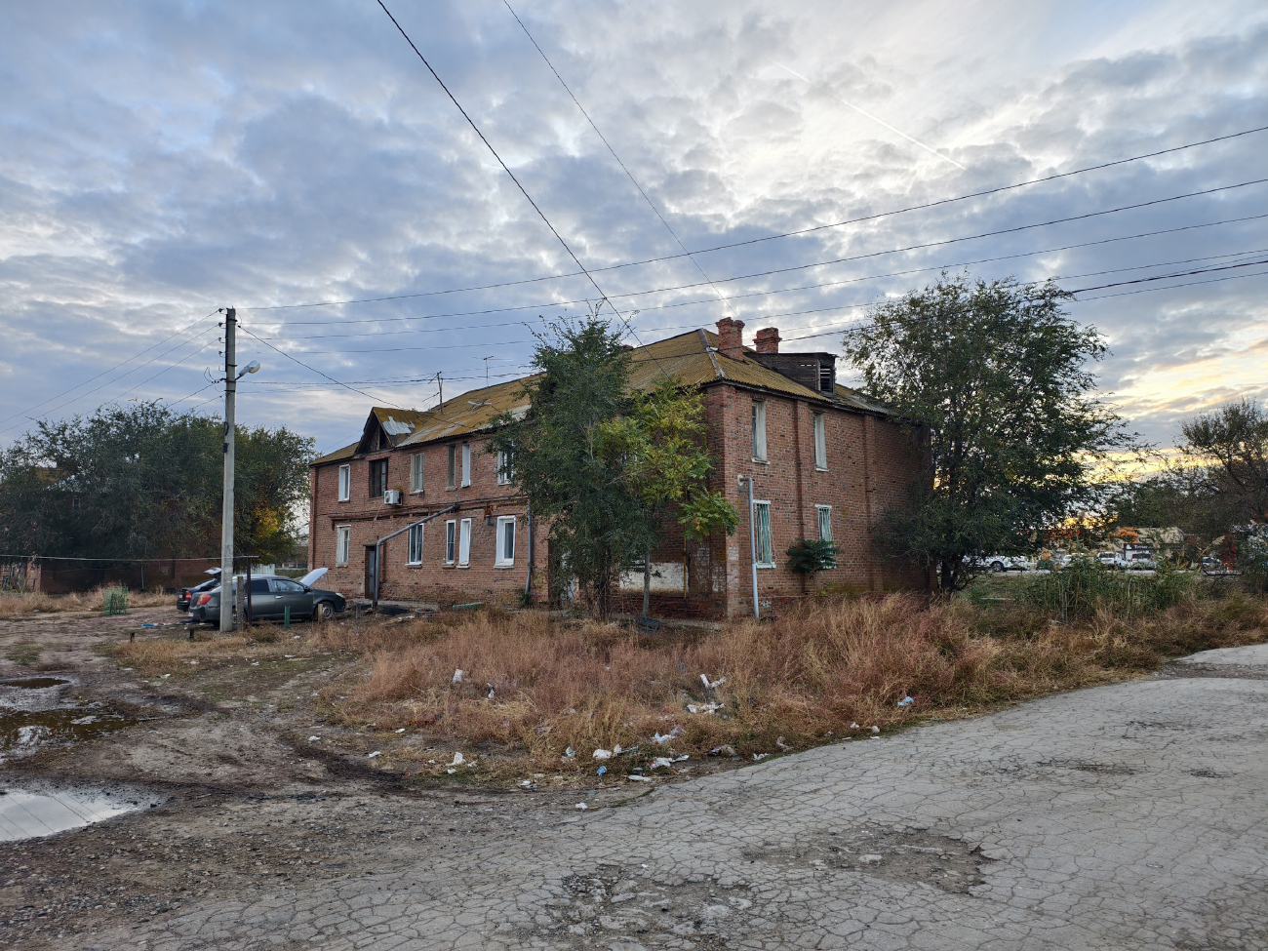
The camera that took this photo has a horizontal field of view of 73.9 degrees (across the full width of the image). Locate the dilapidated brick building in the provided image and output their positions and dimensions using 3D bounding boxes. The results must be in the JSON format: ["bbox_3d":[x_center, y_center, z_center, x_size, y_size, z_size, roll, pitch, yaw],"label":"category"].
[{"bbox_3d":[-2.296,0.049,34.060,11.800,9.750,25.200,5,-8,-44],"label":"dilapidated brick building"}]

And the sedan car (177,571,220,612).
[{"bbox_3d":[-13.681,4.123,29.987,4.350,1.600,1.720,5,-8,-42],"label":"sedan car"}]

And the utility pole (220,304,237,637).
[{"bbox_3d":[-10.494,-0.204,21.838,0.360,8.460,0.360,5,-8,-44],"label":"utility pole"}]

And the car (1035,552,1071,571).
[{"bbox_3d":[32.608,6.715,65.640,4.400,1.550,1.800,5,-8,-44],"label":"car"}]

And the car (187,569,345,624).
[{"bbox_3d":[-10.903,3.613,25.360,4.350,1.650,1.720,5,-8,-42],"label":"car"}]

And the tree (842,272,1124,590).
[{"bbox_3d":[11.504,-1.425,28.283,9.300,11.140,8.800,0,-6,0],"label":"tree"}]

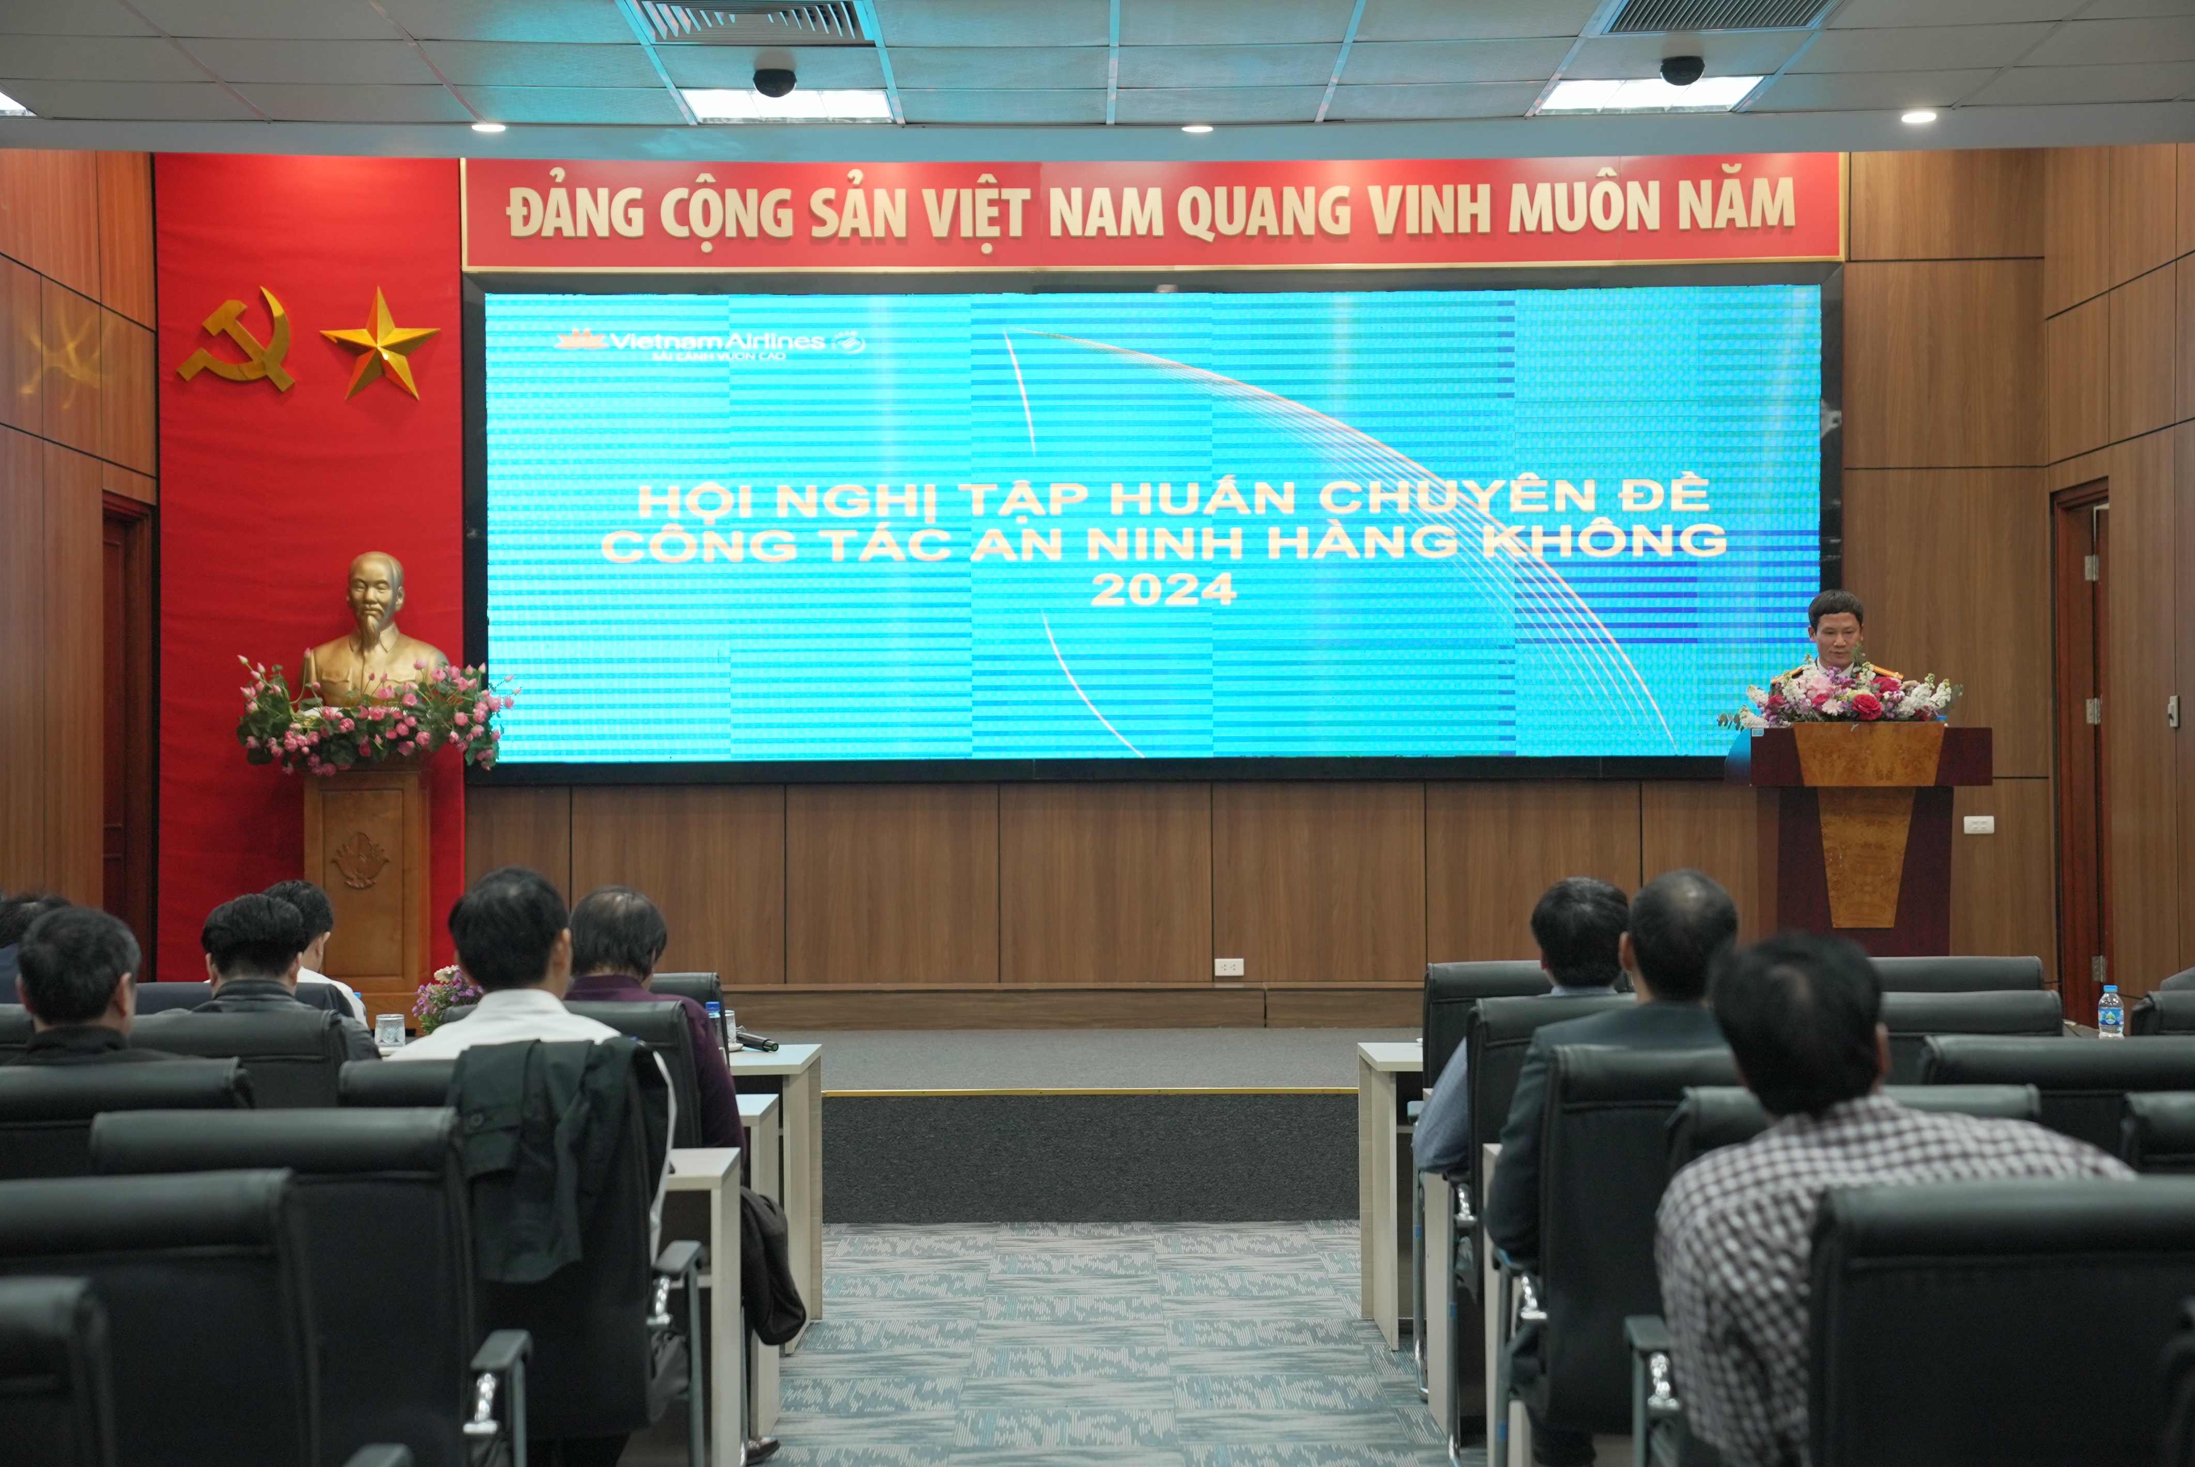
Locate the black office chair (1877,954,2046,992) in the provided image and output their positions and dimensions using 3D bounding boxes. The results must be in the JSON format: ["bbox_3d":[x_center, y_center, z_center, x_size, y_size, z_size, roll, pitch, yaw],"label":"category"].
[{"bbox_3d":[1.953,1.020,9.213,0.600,1.010,0.620,0,-1,0],"label":"black office chair"}]

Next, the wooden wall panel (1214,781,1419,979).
[{"bbox_3d":[0.929,0.624,16.368,0.893,0.844,0.025,0,-1,0],"label":"wooden wall panel"}]

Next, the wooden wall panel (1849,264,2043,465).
[{"bbox_3d":[3.561,-1.546,16.407,0.826,0.866,0.025,0,-1,0],"label":"wooden wall panel"}]

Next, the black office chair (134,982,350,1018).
[{"bbox_3d":[-1.956,1.074,9.102,0.550,1.010,0.620,0,-1,3],"label":"black office chair"}]

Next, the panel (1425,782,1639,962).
[{"bbox_3d":[1.848,0.634,16.550,0.898,0.854,0.030,0,-1,0],"label":"panel"}]

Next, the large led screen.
[{"bbox_3d":[0.238,-0.880,16.437,5.596,1.962,0.100,0,-1,0],"label":"large led screen"}]

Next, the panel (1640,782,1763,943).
[{"bbox_3d":[2.753,0.632,16.550,0.890,0.858,0.030,0,-1,0],"label":"panel"}]

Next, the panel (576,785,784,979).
[{"bbox_3d":[-1.766,0.640,16.550,0.894,0.843,0.030,0,-1,0],"label":"panel"}]

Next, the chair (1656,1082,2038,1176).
[{"bbox_3d":[1.000,0.972,5.376,0.560,1.015,0.640,0,-1,0],"label":"chair"}]

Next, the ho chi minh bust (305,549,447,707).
[{"bbox_3d":[-2.916,-0.422,15.748,0.598,0.623,0.360,0,-1,0],"label":"ho chi minh bust"}]

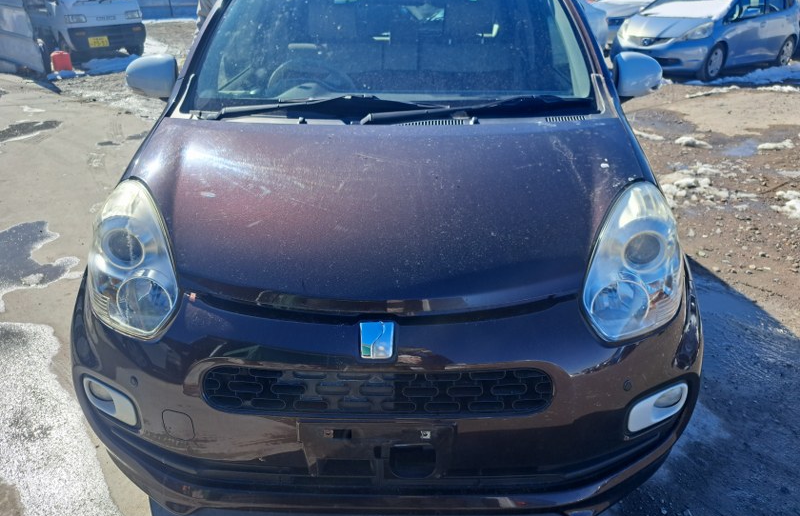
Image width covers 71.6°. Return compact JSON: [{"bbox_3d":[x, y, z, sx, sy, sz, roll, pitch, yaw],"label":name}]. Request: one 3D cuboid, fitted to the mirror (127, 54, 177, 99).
[{"bbox_3d":[-0.872,-0.649,1.995,0.200,0.150,0.130,0,25,1],"label":"mirror"}]

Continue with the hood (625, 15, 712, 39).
[{"bbox_3d":[4.447,-3.899,9.278,0.850,0.280,1.340,-17,29,-31],"label":"hood"}]

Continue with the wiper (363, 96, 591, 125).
[{"bbox_3d":[0.243,-0.477,1.773,0.750,0.080,0.130,0,25,2],"label":"wiper"}]

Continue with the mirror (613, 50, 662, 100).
[{"bbox_3d":[0.850,-0.666,2.020,0.190,0.150,0.120,0,25,2],"label":"mirror"}]

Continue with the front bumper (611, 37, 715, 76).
[{"bbox_3d":[4.111,-3.371,9.105,0.500,0.480,1.660,-17,30,-32],"label":"front bumper"}]

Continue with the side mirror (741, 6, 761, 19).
[{"bbox_3d":[5.665,-3.978,8.937,0.140,0.160,0.230,-17,29,-31],"label":"side mirror"}]

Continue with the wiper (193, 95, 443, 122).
[{"bbox_3d":[-0.260,-0.487,1.799,0.810,0.080,0.130,0,25,2],"label":"wiper"}]

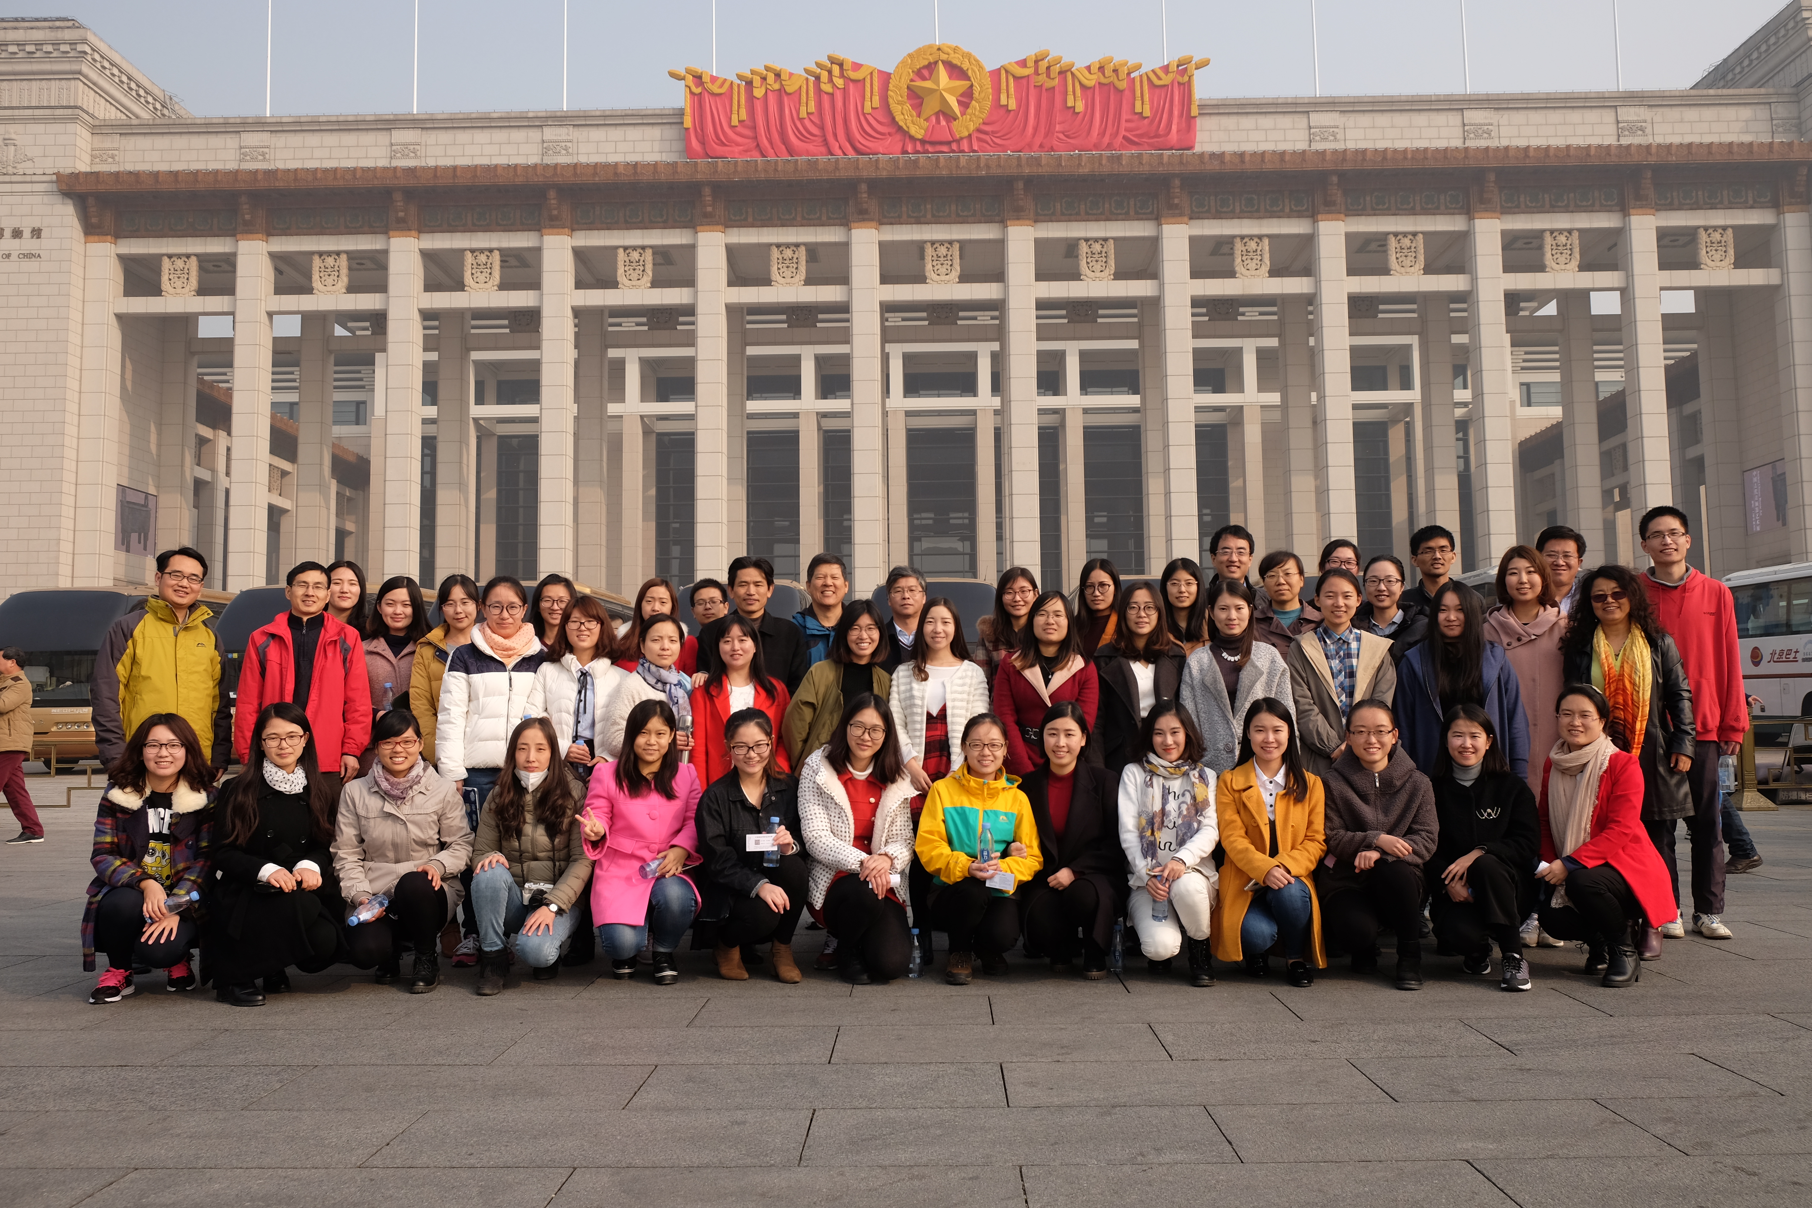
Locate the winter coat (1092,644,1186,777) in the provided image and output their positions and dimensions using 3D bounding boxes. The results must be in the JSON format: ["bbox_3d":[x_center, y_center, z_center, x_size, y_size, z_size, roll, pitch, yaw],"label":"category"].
[{"bbox_3d":[1.003,0.522,6.250,0.440,0.750,0.300,-1,-5,3],"label":"winter coat"}]

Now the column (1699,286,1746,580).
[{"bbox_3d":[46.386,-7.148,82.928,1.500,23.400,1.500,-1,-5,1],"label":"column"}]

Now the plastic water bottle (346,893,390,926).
[{"bbox_3d":[-1.849,1.058,5.020,0.063,0.063,0.180,-2,13,15],"label":"plastic water bottle"}]

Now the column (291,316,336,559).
[{"bbox_3d":[-33.997,-5.340,83.870,1.520,25.300,1.520,-1,-5,1],"label":"column"}]

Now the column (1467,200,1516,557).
[{"bbox_3d":[33.595,-8.687,83.654,1.720,27.245,1.720,-1,-4,1],"label":"column"}]

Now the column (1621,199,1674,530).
[{"bbox_3d":[42.479,-8.855,83.501,1.720,27.325,1.720,-1,-4,1],"label":"column"}]

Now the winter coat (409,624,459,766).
[{"bbox_3d":[-1.993,0.444,6.450,0.430,0.750,0.290,0,-5,-9],"label":"winter coat"}]

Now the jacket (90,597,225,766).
[{"bbox_3d":[-3.050,0.323,5.950,0.520,0.700,0.340,3,-6,-36],"label":"jacket"}]

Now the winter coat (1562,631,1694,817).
[{"bbox_3d":[2.847,0.480,5.750,0.470,0.760,0.330,-3,-6,25],"label":"winter coat"}]

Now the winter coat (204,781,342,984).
[{"bbox_3d":[-2.400,1.052,5.530,0.500,0.760,0.560,1,-5,-22],"label":"winter coat"}]

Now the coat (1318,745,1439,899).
[{"bbox_3d":[1.760,0.816,5.440,0.420,0.550,0.420,-1,-5,7],"label":"coat"}]

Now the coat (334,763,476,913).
[{"bbox_3d":[-1.964,0.926,5.680,0.550,0.620,0.480,1,-5,-18],"label":"coat"}]

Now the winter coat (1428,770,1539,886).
[{"bbox_3d":[2.027,0.806,5.128,0.410,0.480,0.390,-3,-5,21],"label":"winter coat"}]

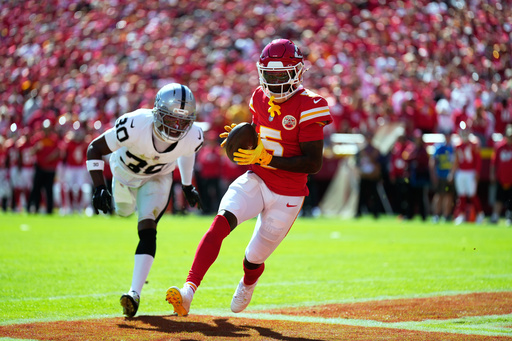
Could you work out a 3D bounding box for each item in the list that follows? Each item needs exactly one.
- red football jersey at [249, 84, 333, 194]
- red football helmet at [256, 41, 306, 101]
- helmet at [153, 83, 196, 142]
[{"bbox_3d":[0.193,-0.162,15.900,0.500,0.610,0.340,10,10,27],"label":"red football jersey"},{"bbox_3d":[0.137,-0.563,15.850,0.250,0.320,0.320,7,13,15],"label":"red football helmet"},{"bbox_3d":[-0.456,-0.324,16.000,0.250,0.310,0.320,6,18,-17],"label":"helmet"}]

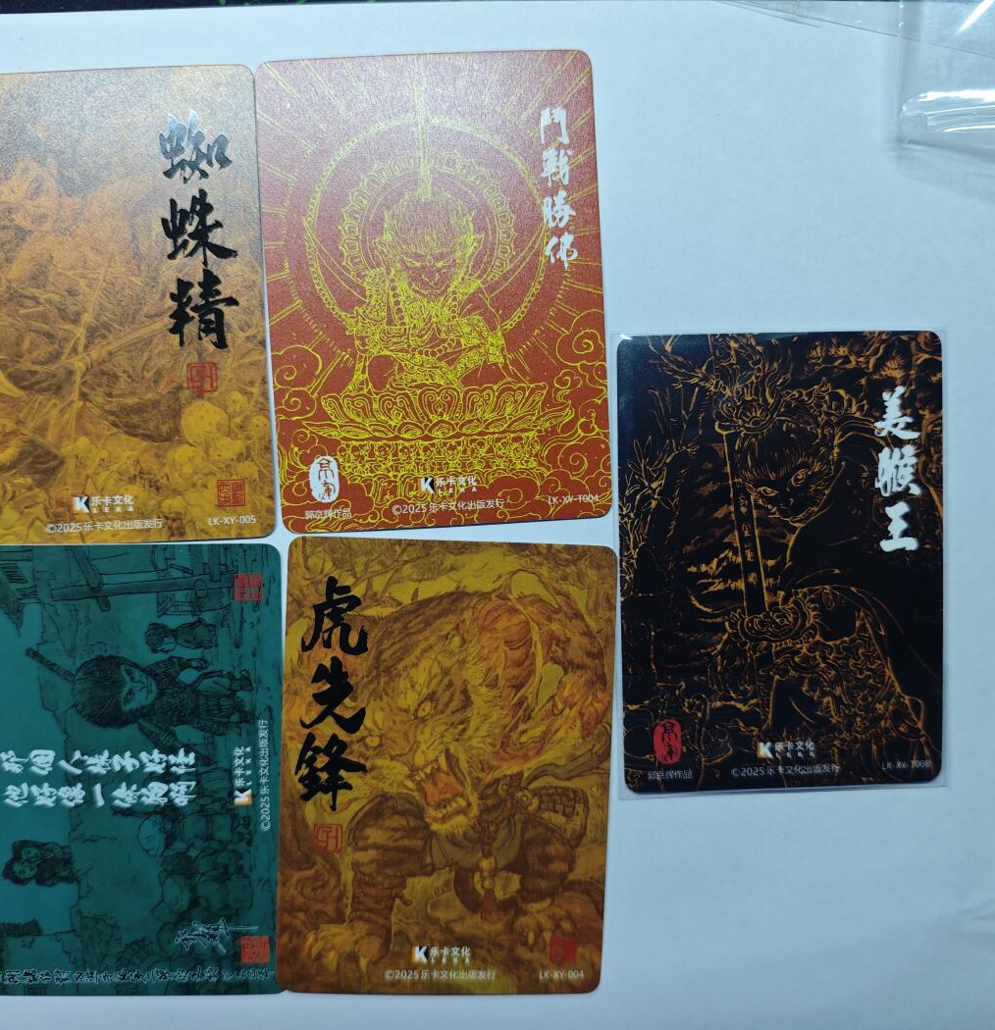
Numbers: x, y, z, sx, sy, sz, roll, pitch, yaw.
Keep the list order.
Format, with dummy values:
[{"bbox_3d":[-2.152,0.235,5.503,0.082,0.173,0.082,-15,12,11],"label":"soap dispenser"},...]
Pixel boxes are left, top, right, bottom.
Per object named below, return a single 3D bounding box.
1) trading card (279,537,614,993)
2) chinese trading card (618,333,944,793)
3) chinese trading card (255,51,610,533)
[{"bbox_3d":[-0.010,0.049,0.177,0.063,0.001,0.088,2,92,-1],"label":"trading card"},{"bbox_3d":[0.055,0.009,0.176,0.063,0.001,0.088,-1,93,-1],"label":"chinese trading card"},{"bbox_3d":[-0.012,-0.042,0.173,0.063,0.001,0.088,-3,93,-1],"label":"chinese trading card"}]

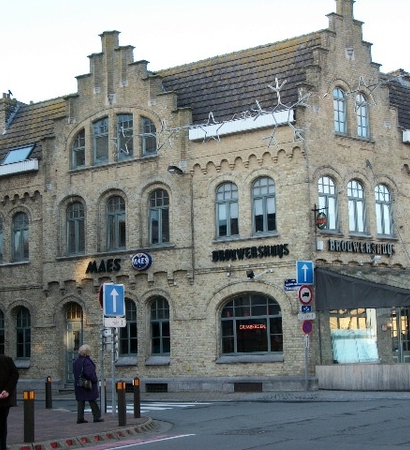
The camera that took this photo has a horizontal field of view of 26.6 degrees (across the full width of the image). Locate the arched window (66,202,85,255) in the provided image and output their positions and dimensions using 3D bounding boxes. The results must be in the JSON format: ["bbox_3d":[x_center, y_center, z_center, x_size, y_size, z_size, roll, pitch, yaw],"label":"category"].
[{"bbox_3d":[-4.877,0.136,32.748,0.930,2.020,0.200,-7,-11,32],"label":"arched window"}]

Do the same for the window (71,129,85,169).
[{"bbox_3d":[-4.808,-2.870,32.929,0.698,1.477,0.200,-7,-10,32],"label":"window"}]

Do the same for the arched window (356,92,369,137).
[{"bbox_3d":[5.426,-3.734,29.786,0.680,1.600,0.200,6,-11,-37],"label":"arched window"}]

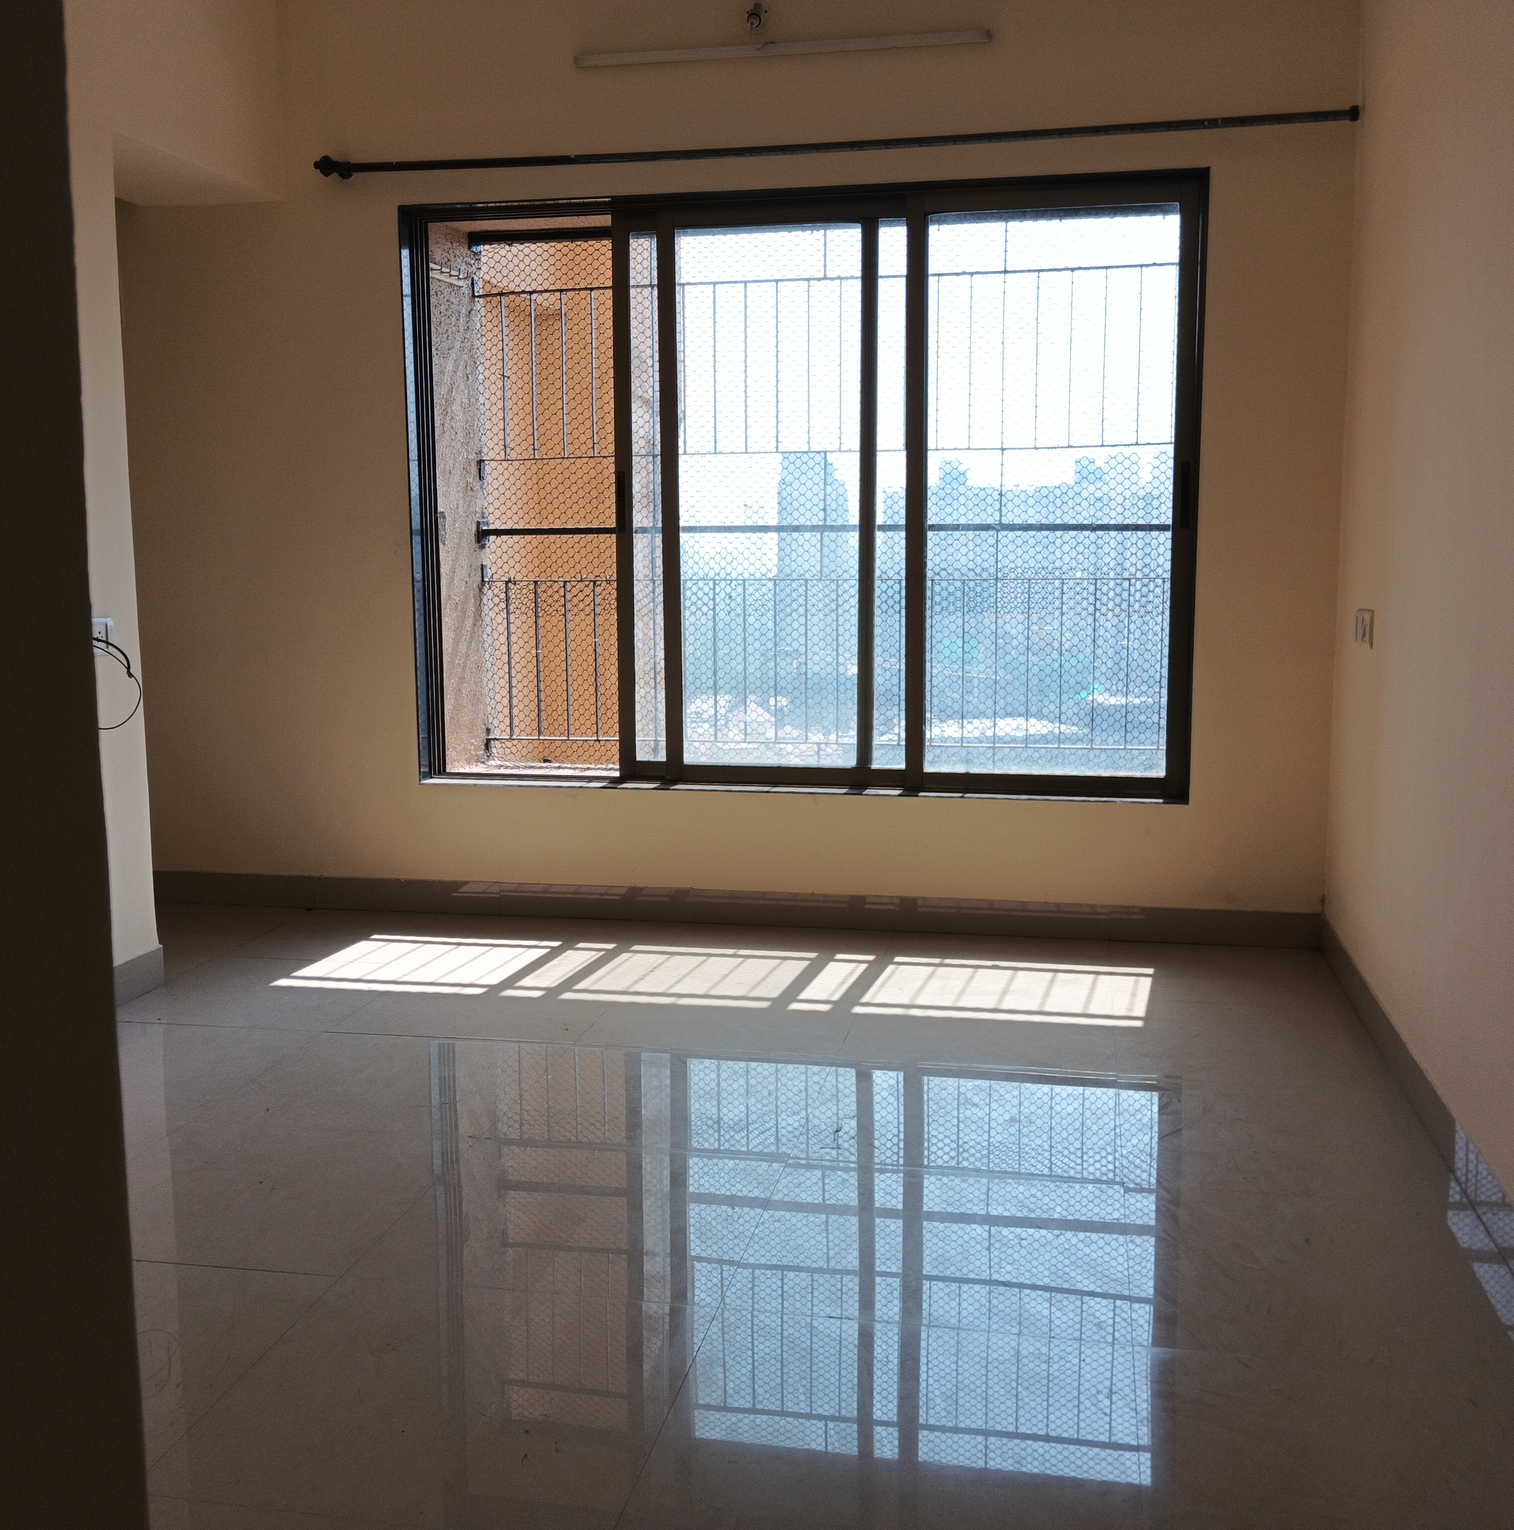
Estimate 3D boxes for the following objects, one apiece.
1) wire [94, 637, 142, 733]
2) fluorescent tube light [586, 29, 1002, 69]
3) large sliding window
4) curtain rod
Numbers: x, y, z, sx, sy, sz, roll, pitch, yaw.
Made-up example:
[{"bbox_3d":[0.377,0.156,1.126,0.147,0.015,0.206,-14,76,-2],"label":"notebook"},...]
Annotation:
[{"bbox_3d":[-1.538,-0.193,3.922,0.100,0.220,0.240,1,8,11],"label":"wire"},{"bbox_3d":[0.059,-1.946,4.474,1.152,0.032,0.035,1,8,11],"label":"fluorescent tube light"},{"bbox_3d":[0.111,-0.772,4.790,2.259,1.692,0.120,1,8,11],"label":"large sliding window"},{"bbox_3d":[0.132,-1.684,4.464,2.854,0.065,0.090,1,8,11],"label":"curtain rod"}]

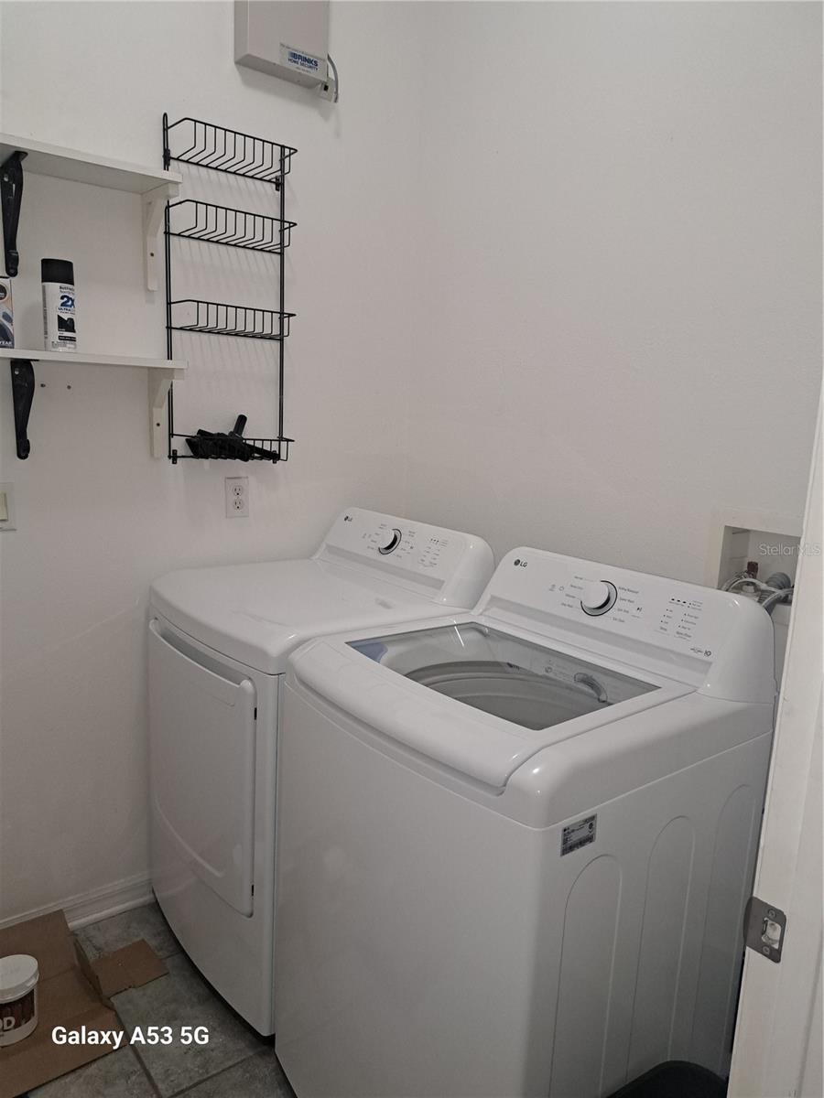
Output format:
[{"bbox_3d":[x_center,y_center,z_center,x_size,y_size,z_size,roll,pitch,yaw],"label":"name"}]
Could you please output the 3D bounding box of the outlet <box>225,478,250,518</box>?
[{"bbox_3d":[-0.492,-0.145,2.151,0.070,0.115,0.008,-5,12,-36],"label":"outlet"}]

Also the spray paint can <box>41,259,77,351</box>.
[{"bbox_3d":[-0.806,-0.552,1.744,0.066,0.202,0.066,2,10,0],"label":"spray paint can"}]

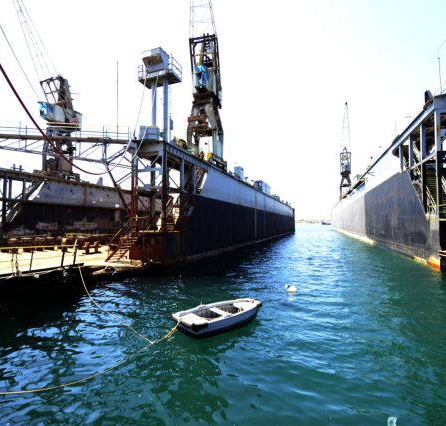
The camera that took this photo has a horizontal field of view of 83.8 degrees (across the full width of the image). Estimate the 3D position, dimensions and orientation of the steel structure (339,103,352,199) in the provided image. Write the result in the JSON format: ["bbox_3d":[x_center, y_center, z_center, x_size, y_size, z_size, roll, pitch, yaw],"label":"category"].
[{"bbox_3d":[51.734,-26.161,104.603,4.700,38.500,8.500,-1,-3,24],"label":"steel structure"}]

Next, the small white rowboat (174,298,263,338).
[{"bbox_3d":[-0.011,3.807,9.176,3.150,0.580,1.400,2,-3,-35],"label":"small white rowboat"}]

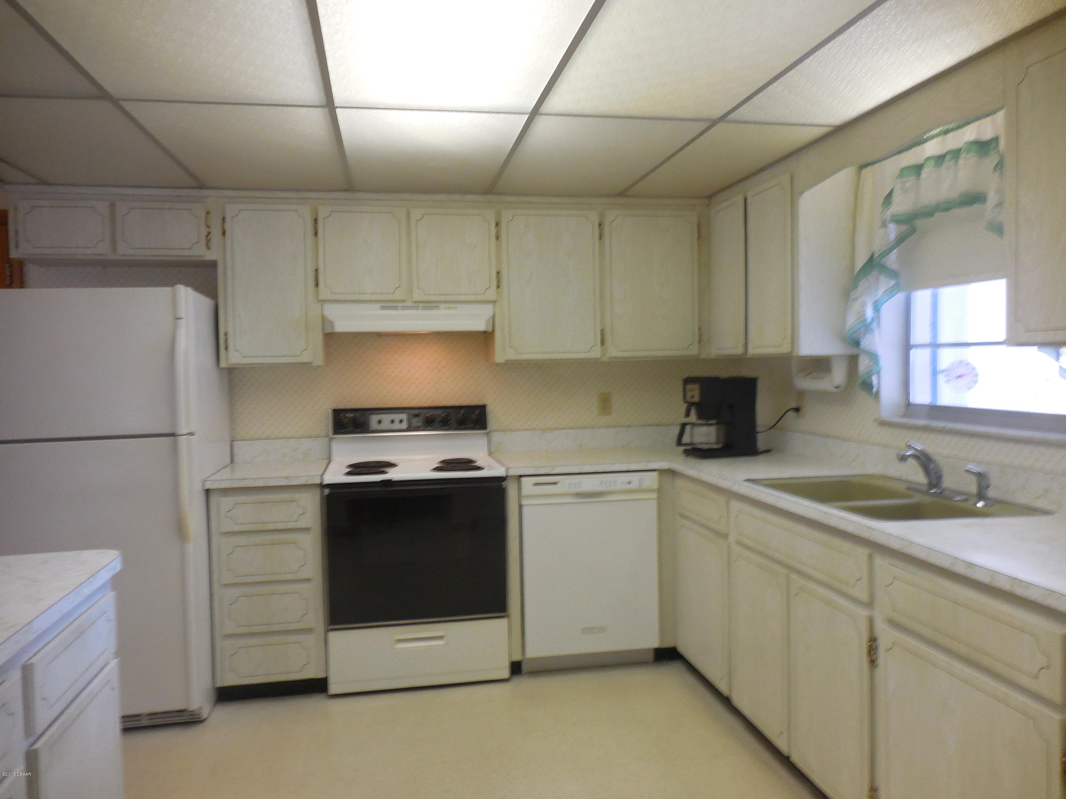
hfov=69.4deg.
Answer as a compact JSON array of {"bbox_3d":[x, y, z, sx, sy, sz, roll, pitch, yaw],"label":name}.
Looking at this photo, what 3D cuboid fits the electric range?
[{"bbox_3d":[-0.532,0.624,3.507,0.756,1.156,0.630,-2,2,-10],"label":"electric range"}]

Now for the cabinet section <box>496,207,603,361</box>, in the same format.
[{"bbox_3d":[0.050,-0.535,3.749,0.485,0.705,0.330,-2,2,-10],"label":"cabinet section"}]

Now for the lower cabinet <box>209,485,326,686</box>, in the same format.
[{"bbox_3d":[-1.127,0.747,3.419,0.435,0.815,0.610,-2,2,-10],"label":"lower cabinet"}]

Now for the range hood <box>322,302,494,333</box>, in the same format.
[{"bbox_3d":[-0.568,-0.367,3.549,0.756,0.138,0.470,-2,2,-10],"label":"range hood"}]

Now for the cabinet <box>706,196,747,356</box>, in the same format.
[{"bbox_3d":[1.027,-0.557,3.541,0.326,0.712,0.385,-2,2,-10],"label":"cabinet"}]

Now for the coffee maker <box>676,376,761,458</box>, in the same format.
[{"bbox_3d":[0.842,0.080,3.580,0.345,0.365,0.180,-2,3,-18],"label":"coffee maker"}]

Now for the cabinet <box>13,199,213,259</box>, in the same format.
[{"bbox_3d":[-1.784,-0.720,3.379,0.795,0.247,0.342,-2,2,-10],"label":"cabinet"}]

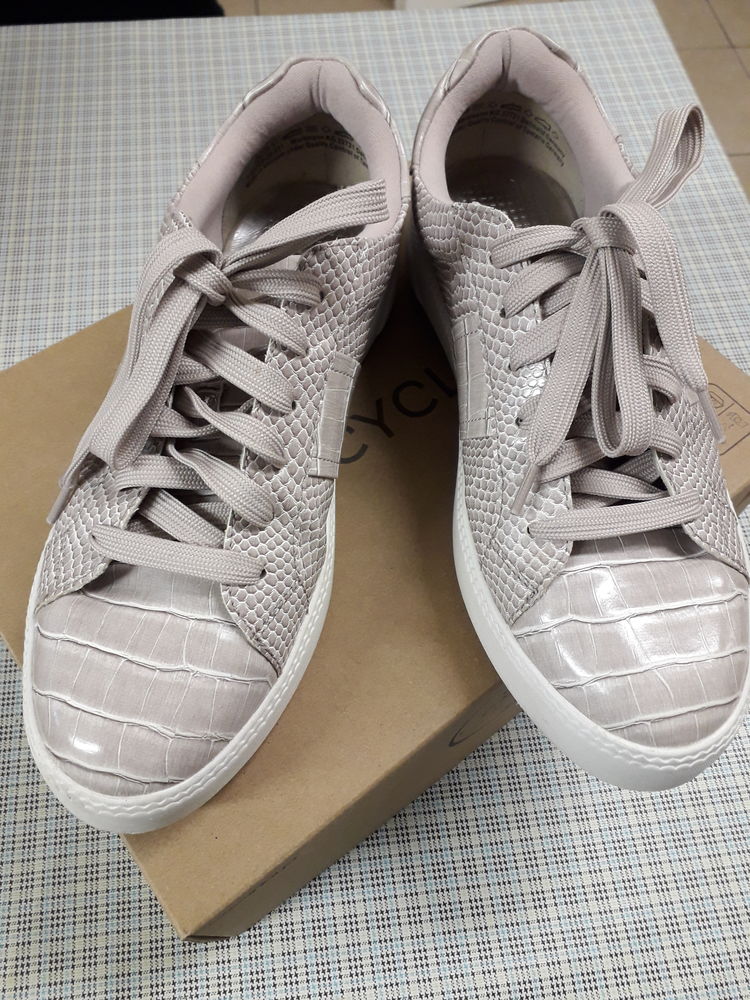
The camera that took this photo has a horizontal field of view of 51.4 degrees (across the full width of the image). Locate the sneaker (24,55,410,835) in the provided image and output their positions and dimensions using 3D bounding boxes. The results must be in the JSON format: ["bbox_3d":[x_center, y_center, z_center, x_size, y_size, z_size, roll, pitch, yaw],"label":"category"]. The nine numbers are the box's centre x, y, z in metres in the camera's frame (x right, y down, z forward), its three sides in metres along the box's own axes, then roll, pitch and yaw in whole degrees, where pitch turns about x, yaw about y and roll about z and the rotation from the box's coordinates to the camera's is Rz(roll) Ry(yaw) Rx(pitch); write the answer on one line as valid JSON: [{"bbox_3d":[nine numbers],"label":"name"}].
[{"bbox_3d":[-0.055,-0.034,0.279,0.103,0.096,0.281,11,63,3],"label":"sneaker"}]

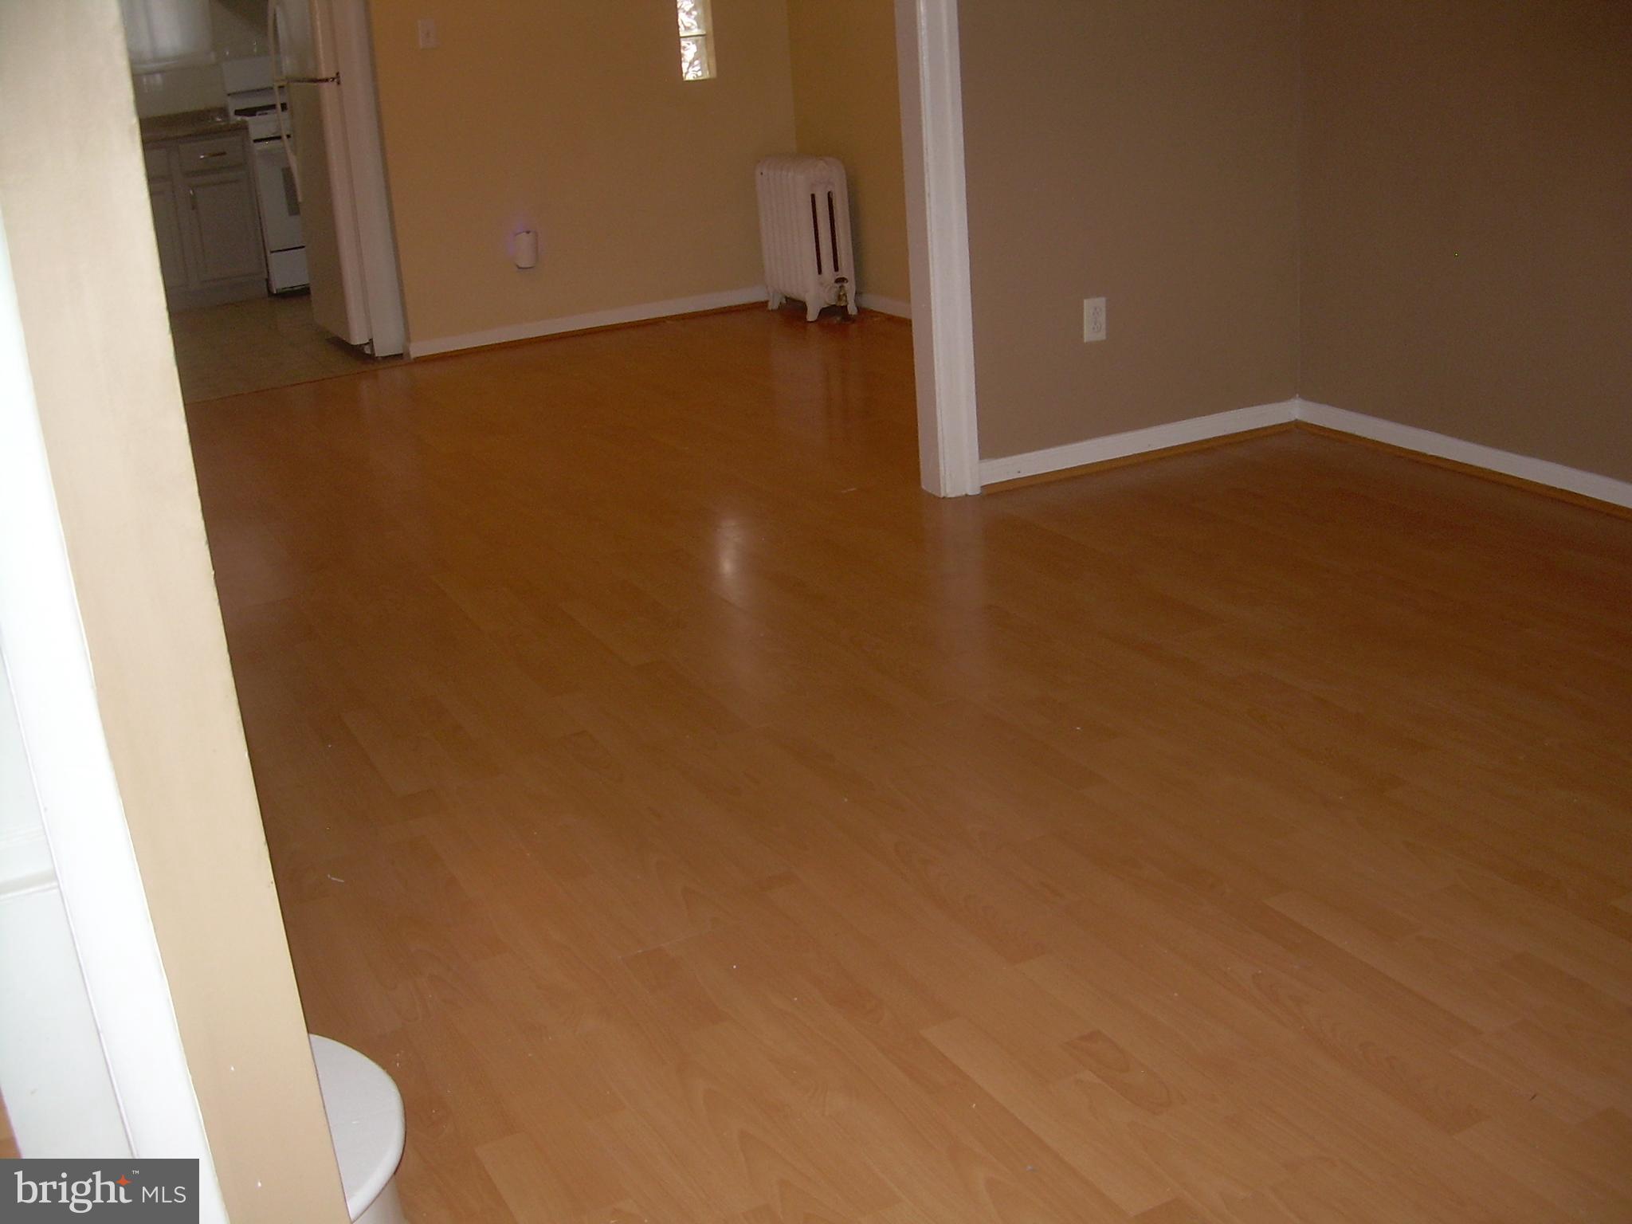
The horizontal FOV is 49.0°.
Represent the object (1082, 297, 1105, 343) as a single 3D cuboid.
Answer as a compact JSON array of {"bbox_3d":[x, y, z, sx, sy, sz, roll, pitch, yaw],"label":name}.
[{"bbox_3d":[0.729,-0.761,4.673,0.071,0.115,0.010,-14,21,-25],"label":"object"}]

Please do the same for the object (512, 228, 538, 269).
[{"bbox_3d":[-1.153,-1.440,7.123,0.083,0.138,0.060,-14,21,-25],"label":"object"}]

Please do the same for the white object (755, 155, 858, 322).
[{"bbox_3d":[-0.047,-1.542,7.338,0.220,0.650,0.430,-14,21,-25],"label":"white object"}]

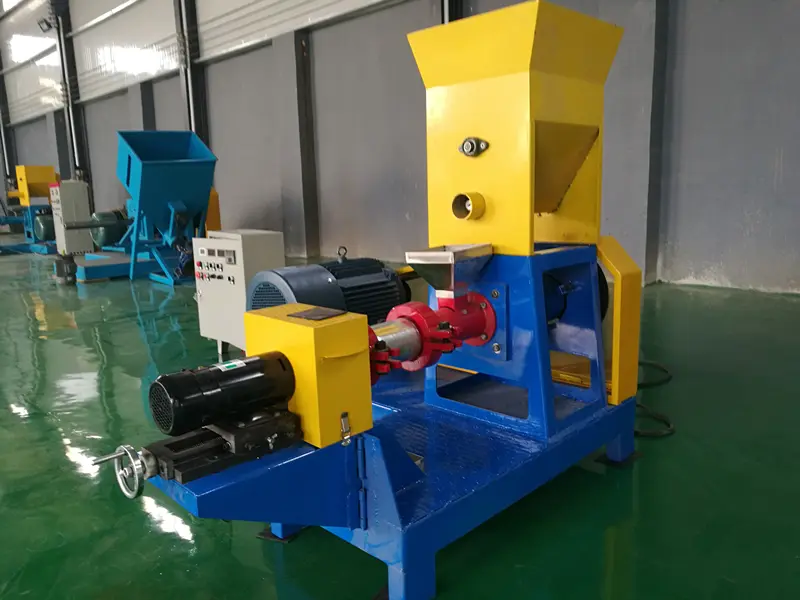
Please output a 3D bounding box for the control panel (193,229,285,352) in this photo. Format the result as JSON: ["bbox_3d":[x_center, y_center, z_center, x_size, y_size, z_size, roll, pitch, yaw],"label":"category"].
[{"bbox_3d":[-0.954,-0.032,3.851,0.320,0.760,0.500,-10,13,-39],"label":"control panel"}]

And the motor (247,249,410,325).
[{"bbox_3d":[-0.301,0.012,2.811,0.660,0.460,0.420,-12,14,-44],"label":"motor"}]

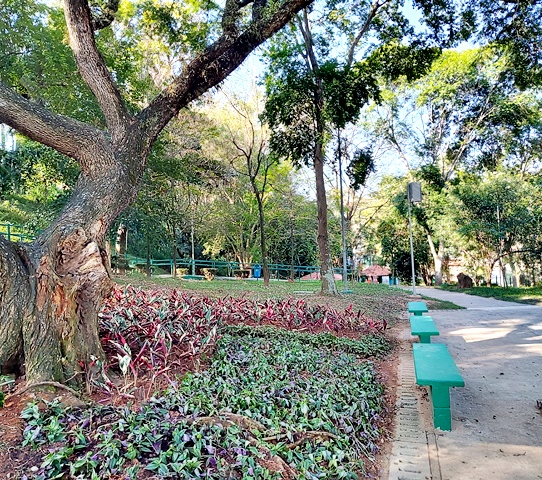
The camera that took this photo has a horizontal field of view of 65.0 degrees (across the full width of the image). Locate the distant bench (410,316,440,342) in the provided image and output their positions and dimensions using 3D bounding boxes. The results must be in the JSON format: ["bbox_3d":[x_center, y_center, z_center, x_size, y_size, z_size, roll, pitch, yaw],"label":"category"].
[{"bbox_3d":[2.497,1.596,6.956,0.378,0.450,1.723,-3,-3,17],"label":"distant bench"}]

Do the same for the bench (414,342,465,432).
[{"bbox_3d":[1.721,1.481,4.466,0.378,0.450,1.723,-3,-3,17],"label":"bench"}]

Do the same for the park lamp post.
[{"bbox_3d":[5.988,-0.043,17.732,0.550,4.650,0.450,-2,-3,0],"label":"park lamp post"}]

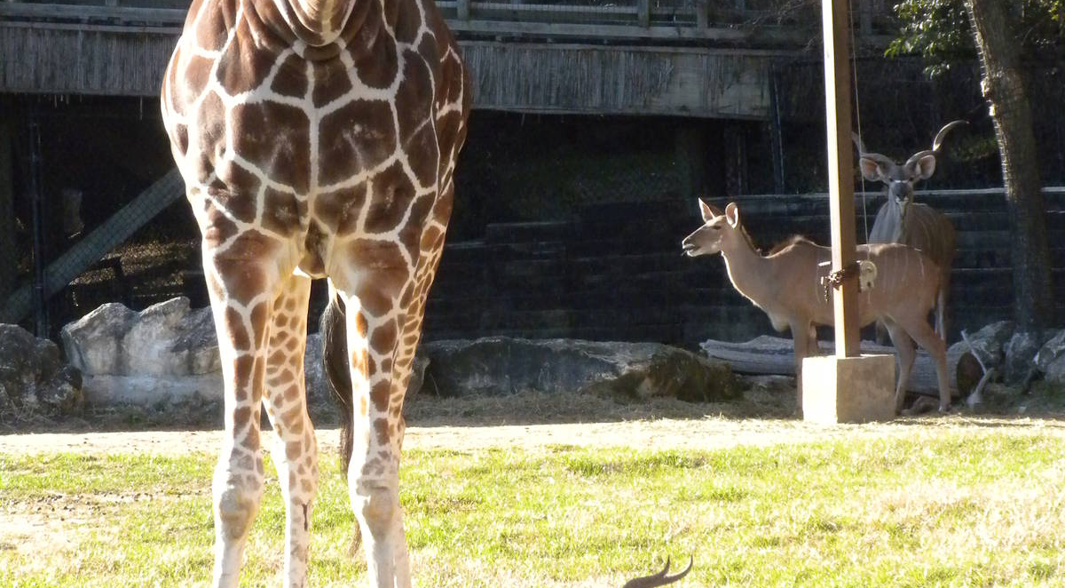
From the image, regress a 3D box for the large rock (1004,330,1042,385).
[{"bbox_3d":[3.573,0.464,35.574,0.280,0.392,0.300,0,3,0],"label":"large rock"}]

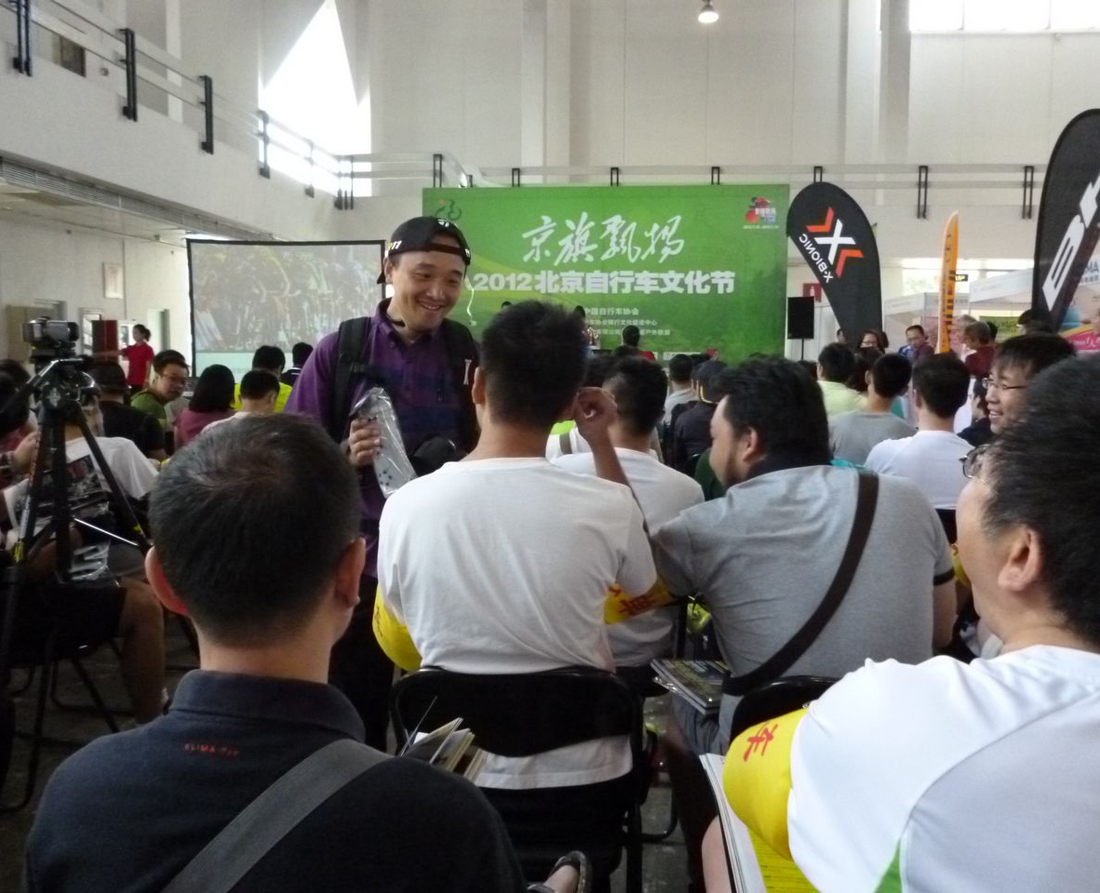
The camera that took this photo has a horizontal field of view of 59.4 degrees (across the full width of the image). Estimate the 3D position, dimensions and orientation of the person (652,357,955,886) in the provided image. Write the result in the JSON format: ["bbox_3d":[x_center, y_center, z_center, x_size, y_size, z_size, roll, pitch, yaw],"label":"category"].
[{"bbox_3d":[0.460,0.469,1.925,0.580,1.290,0.820,-1,5,-14],"label":"person"}]

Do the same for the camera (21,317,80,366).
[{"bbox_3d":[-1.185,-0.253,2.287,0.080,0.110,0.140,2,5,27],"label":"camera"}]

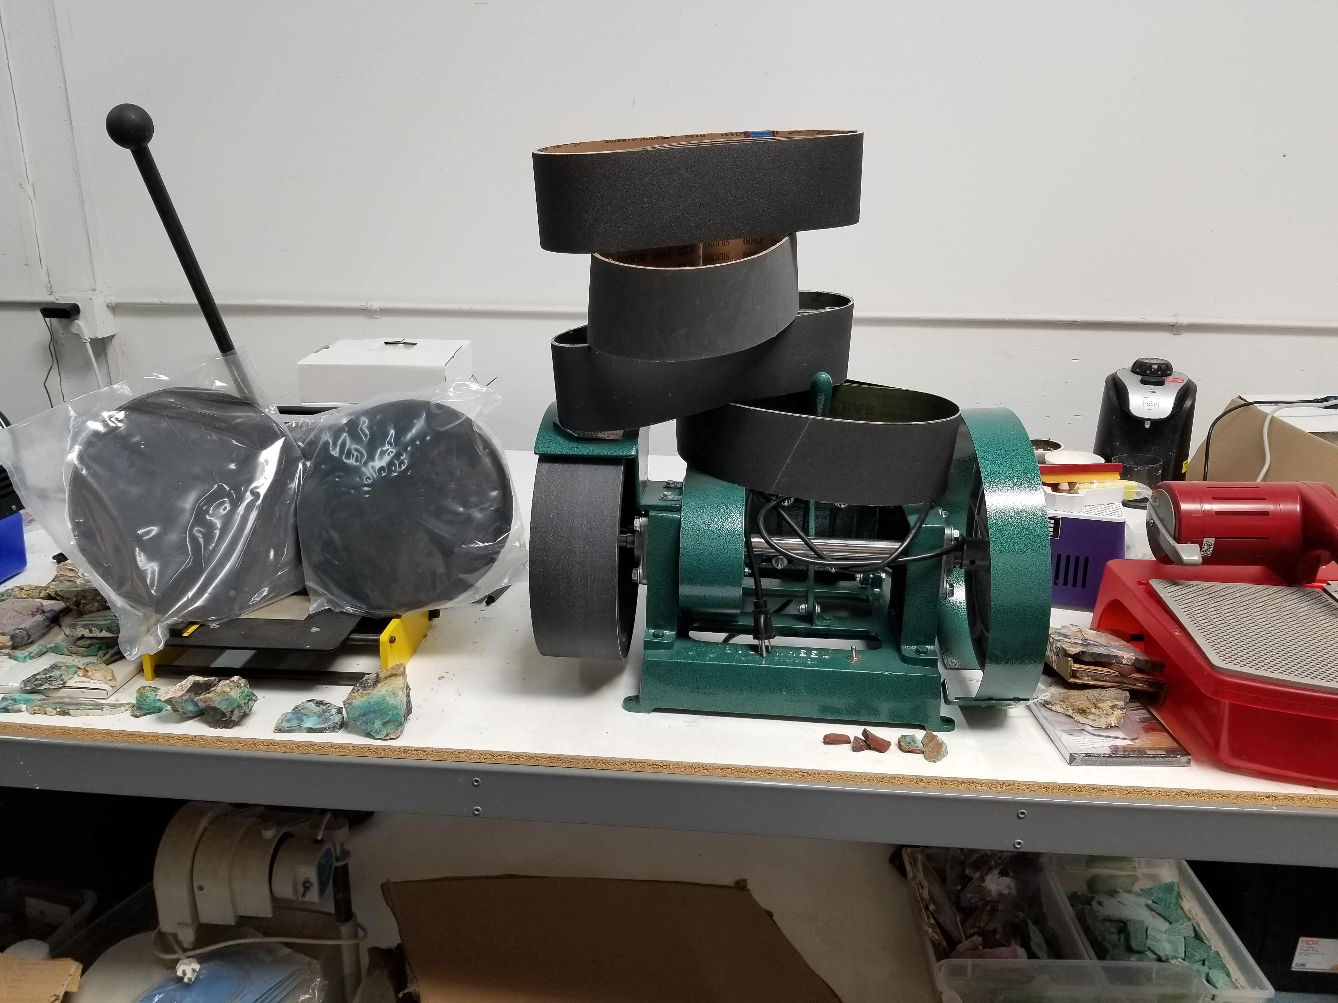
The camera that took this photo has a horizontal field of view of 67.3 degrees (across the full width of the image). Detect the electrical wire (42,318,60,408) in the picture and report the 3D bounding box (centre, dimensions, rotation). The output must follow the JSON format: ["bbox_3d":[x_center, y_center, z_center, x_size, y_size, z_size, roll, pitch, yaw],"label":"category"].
[{"bbox_3d":[-1.455,-0.319,2.367,0.032,0.210,0.025,2,17,5],"label":"electrical wire"}]

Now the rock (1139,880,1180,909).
[{"bbox_3d":[0.762,0.614,1.564,0.058,0.028,0.042,1,17,3],"label":"rock"}]

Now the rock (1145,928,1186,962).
[{"bbox_3d":[0.716,0.643,1.453,0.056,0.028,0.045,1,17,3],"label":"rock"}]

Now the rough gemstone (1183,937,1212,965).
[{"bbox_3d":[0.759,0.646,1.443,0.037,0.026,0.038,1,17,3],"label":"rough gemstone"}]

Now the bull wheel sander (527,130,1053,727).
[{"bbox_3d":[0.148,-0.102,1.251,0.565,0.675,0.400,2,17,6],"label":"bull wheel sander"}]

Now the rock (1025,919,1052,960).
[{"bbox_3d":[0.540,0.641,1.470,0.034,0.040,0.058,1,17,3],"label":"rock"}]

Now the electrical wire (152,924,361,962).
[{"bbox_3d":[-0.559,0.603,1.370,0.275,0.045,0.060,2,17,5],"label":"electrical wire"}]

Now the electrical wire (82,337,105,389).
[{"bbox_3d":[-1.349,-0.325,2.355,0.042,0.120,0.025,2,17,5],"label":"electrical wire"}]

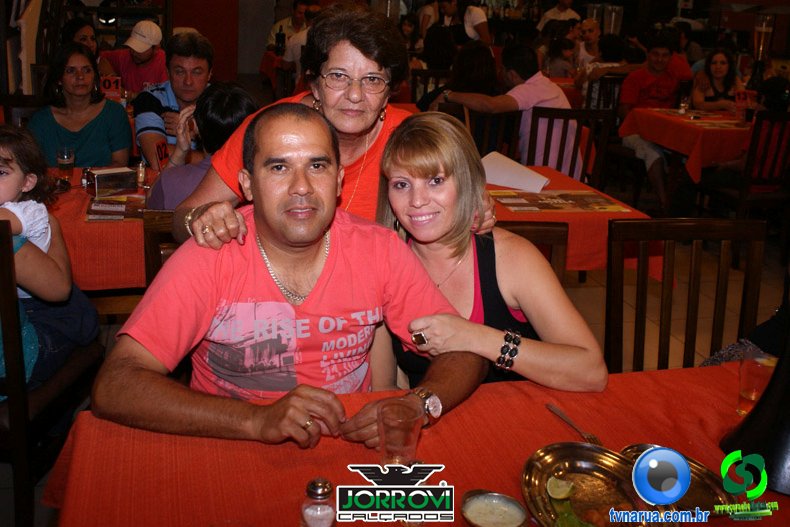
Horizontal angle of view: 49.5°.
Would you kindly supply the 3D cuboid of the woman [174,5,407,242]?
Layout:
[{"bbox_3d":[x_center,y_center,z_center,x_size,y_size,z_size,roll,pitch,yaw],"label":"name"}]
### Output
[{"bbox_3d":[-0.105,0.147,1.946,0.600,1.410,0.550,2,17,0],"label":"woman"}]

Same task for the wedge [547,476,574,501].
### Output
[{"bbox_3d":[0.229,0.312,1.186,0.042,0.025,0.034,-2,19,-15],"label":"wedge"}]

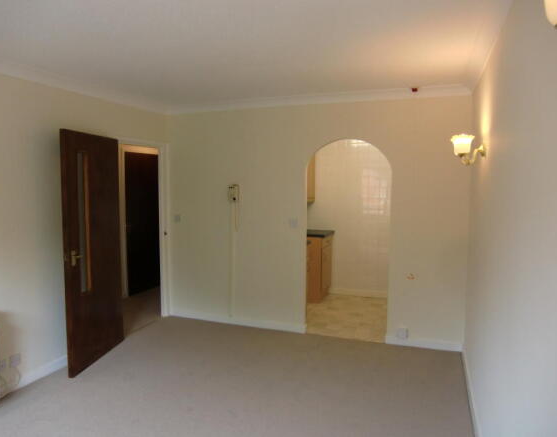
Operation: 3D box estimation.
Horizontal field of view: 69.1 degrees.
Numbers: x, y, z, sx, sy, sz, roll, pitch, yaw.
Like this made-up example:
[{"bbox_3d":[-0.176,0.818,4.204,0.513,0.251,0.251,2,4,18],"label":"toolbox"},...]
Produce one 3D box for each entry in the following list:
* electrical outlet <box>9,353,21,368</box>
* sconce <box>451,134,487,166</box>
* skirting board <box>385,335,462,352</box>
[{"bbox_3d":[-1.995,1.084,3.072,0.015,0.086,0.086,2,5,23],"label":"electrical outlet"},{"bbox_3d":[1.206,-0.432,2.567,0.200,0.200,0.140,2,5,21],"label":"sconce"},{"bbox_3d":[1.389,1.200,3.866,0.680,0.090,0.018,2,5,19],"label":"skirting board"}]

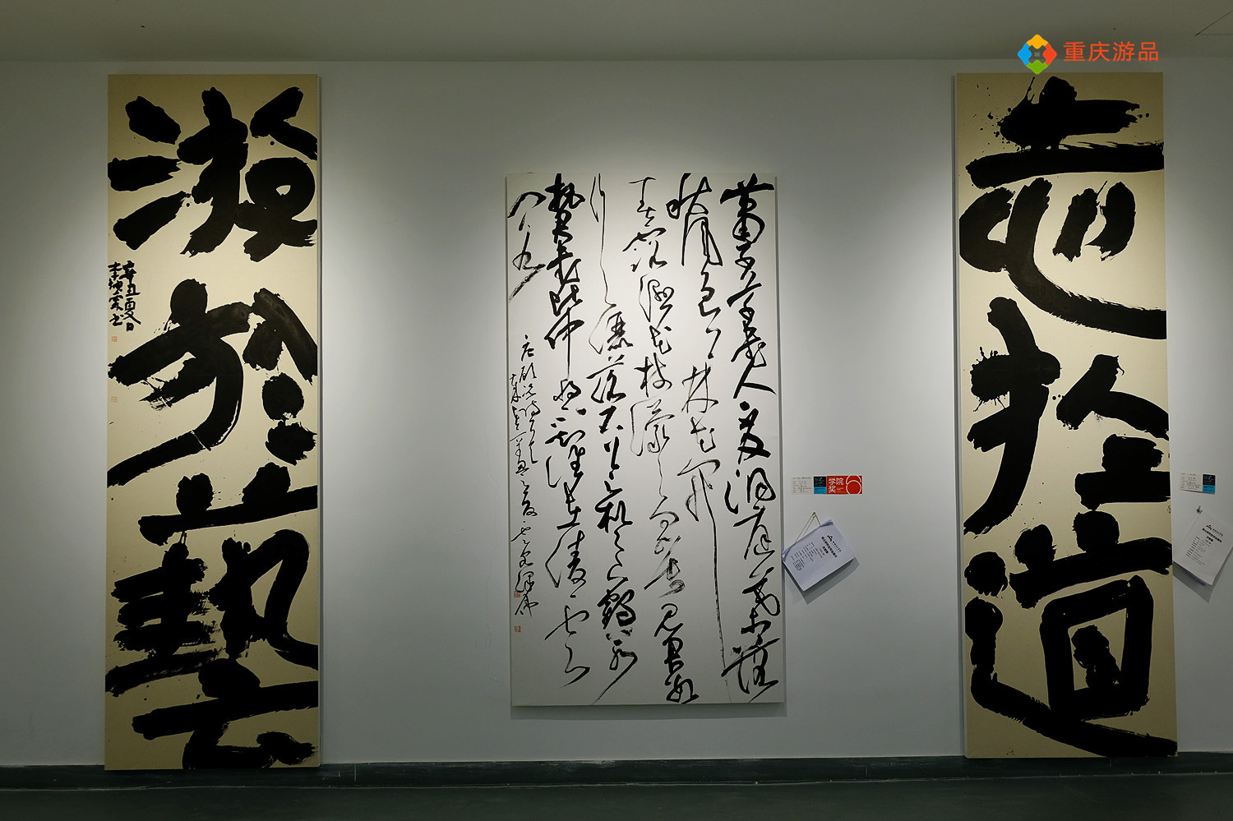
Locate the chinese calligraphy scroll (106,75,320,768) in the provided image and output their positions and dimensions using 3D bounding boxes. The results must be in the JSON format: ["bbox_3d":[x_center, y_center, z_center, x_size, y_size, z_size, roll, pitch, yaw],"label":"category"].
[{"bbox_3d":[-1.908,0.041,5.037,0.996,3.284,0.040,0,-1,-1],"label":"chinese calligraphy scroll"}]

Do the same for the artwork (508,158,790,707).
[{"bbox_3d":[0.136,0.129,5.069,1.284,2.527,0.040,-1,-1,-1],"label":"artwork"}]

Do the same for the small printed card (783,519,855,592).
[{"bbox_3d":[0.960,0.695,5.048,0.295,0.210,0.020,-33,-7,-5],"label":"small printed card"}]

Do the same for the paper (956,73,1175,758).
[{"bbox_3d":[2.159,0.010,5.106,1.000,3.282,0.040,0,-1,-1],"label":"paper"}]

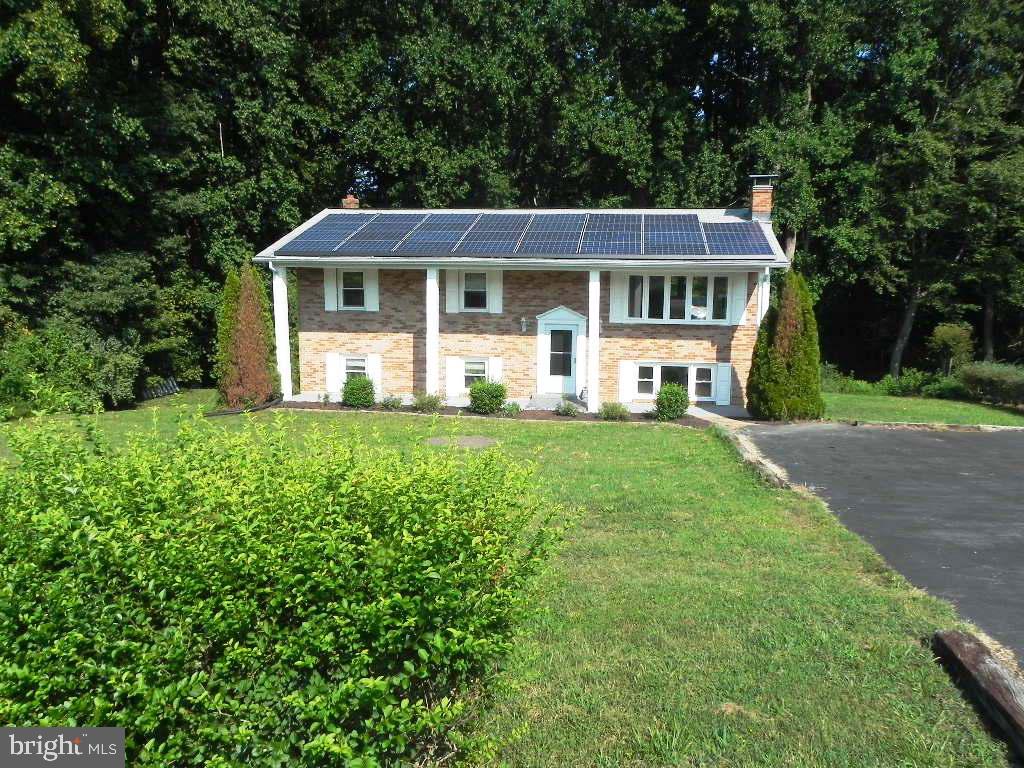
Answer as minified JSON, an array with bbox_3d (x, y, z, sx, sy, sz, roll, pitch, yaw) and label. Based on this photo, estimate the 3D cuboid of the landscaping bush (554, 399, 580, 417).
[{"bbox_3d":[1.490,0.609,20.648,0.705,0.446,0.663,2,9,9],"label":"landscaping bush"}]

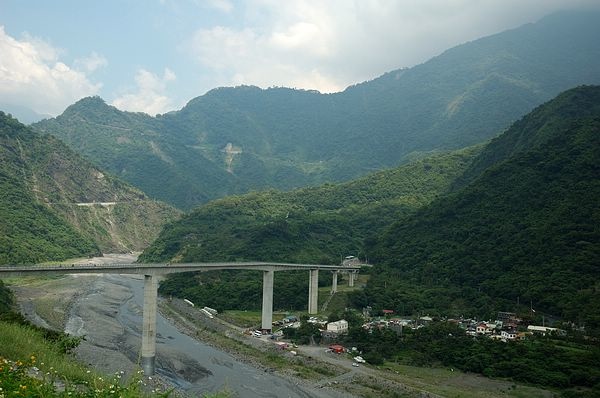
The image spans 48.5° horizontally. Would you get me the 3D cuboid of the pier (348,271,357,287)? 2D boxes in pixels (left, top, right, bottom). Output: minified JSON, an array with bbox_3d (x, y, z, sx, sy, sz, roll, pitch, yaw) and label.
[{"bbox_3d":[44.960,68.250,570.000,6.000,13.800,2.500,0,-3,25],"label":"pier"}]

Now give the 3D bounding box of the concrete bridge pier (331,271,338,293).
[{"bbox_3d":[27.830,67.370,537.000,6.000,19.000,2.500,0,-3,25],"label":"concrete bridge pier"}]

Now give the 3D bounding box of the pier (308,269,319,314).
[{"bbox_3d":[10.370,69.710,500.000,5.400,34.000,3.200,0,-3,27],"label":"pier"}]

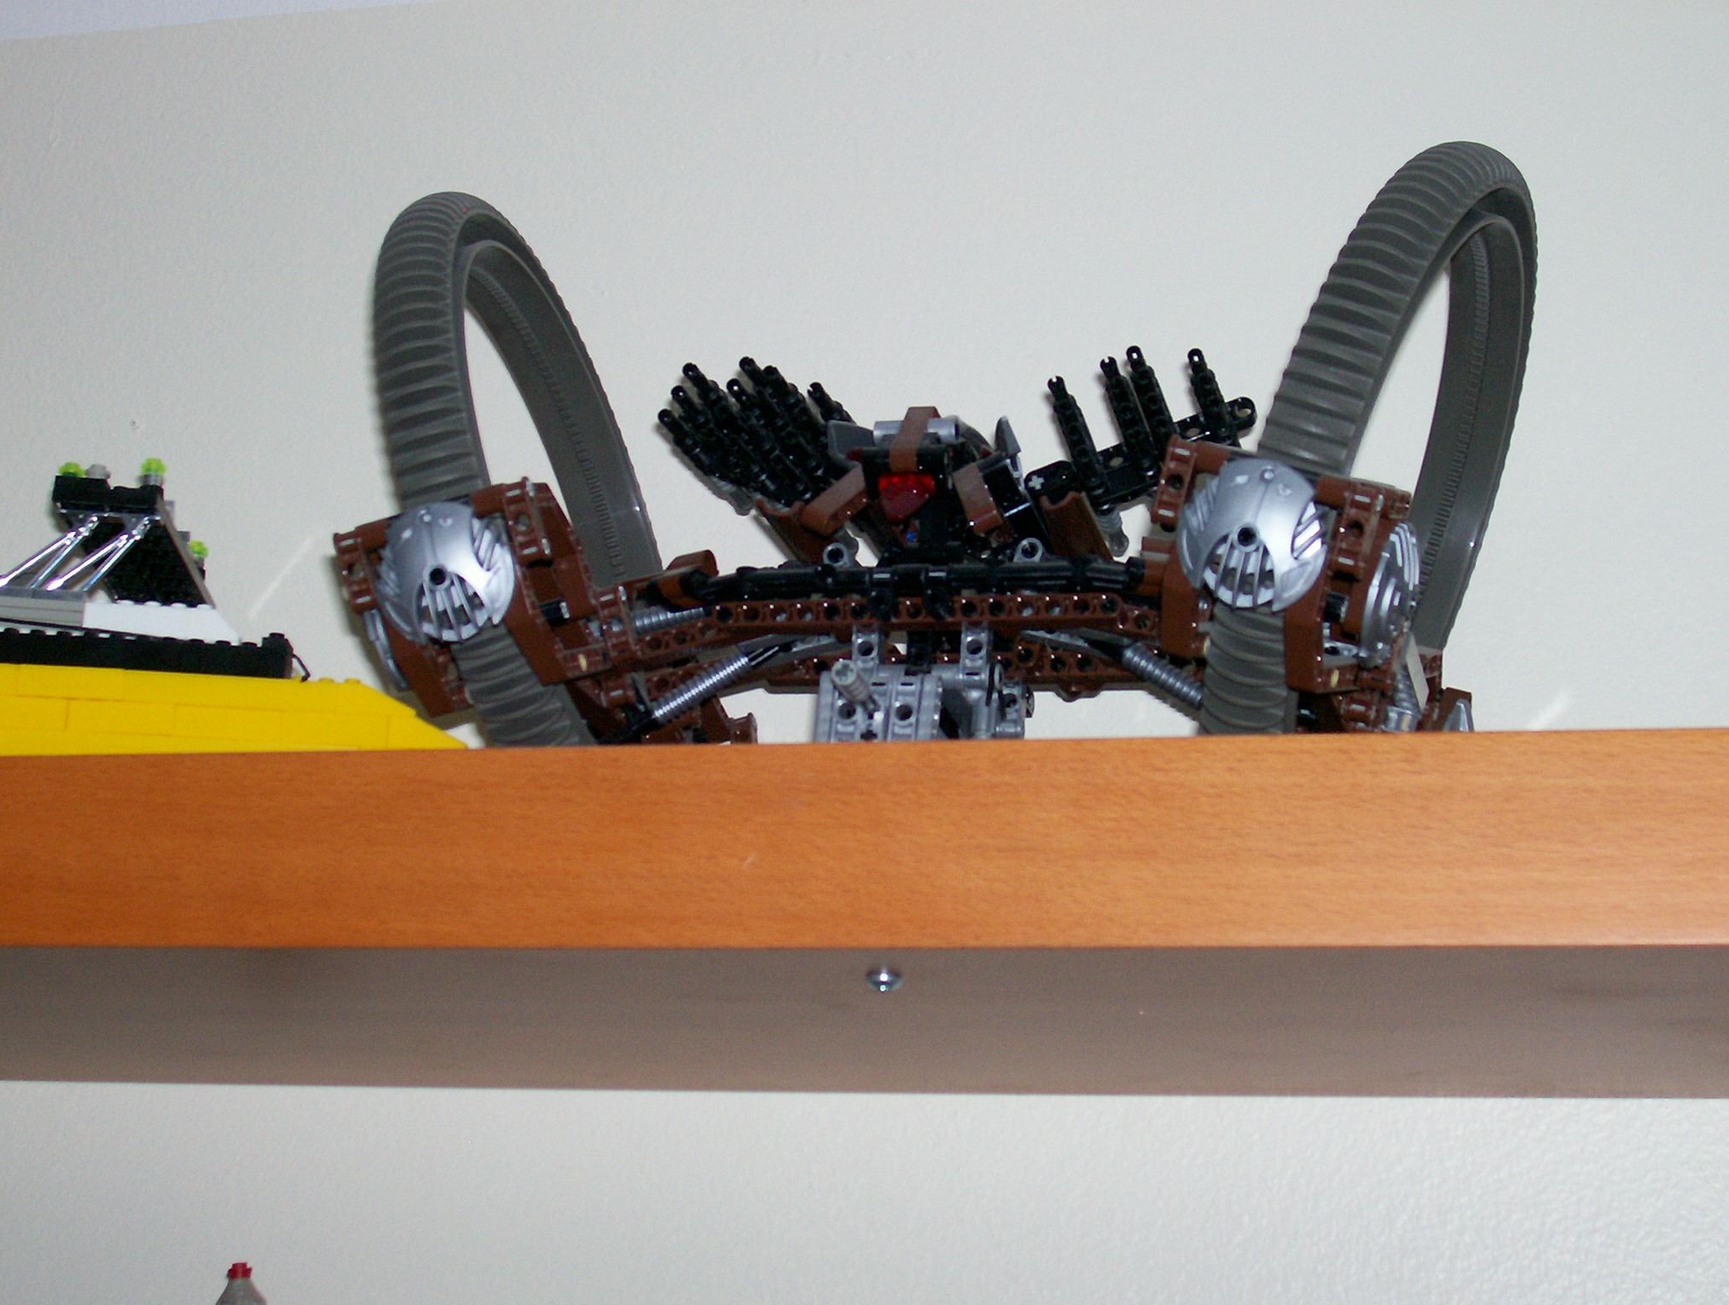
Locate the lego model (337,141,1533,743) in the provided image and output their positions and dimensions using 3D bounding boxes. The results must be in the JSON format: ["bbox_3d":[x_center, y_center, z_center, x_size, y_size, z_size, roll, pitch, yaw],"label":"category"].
[{"bbox_3d":[0.027,-0.041,0.953,0.336,0.209,0.241,-1,-16,14],"label":"lego model"}]

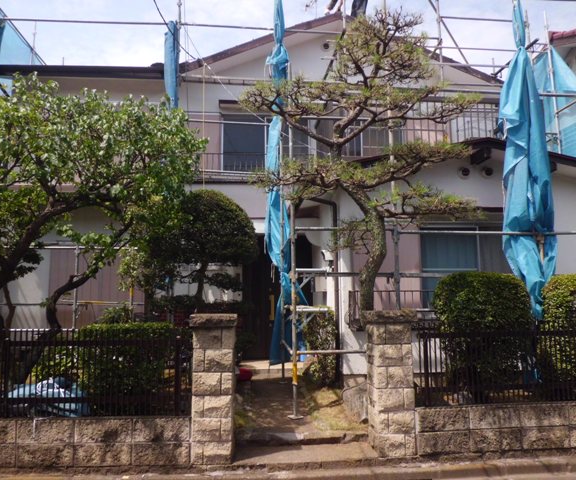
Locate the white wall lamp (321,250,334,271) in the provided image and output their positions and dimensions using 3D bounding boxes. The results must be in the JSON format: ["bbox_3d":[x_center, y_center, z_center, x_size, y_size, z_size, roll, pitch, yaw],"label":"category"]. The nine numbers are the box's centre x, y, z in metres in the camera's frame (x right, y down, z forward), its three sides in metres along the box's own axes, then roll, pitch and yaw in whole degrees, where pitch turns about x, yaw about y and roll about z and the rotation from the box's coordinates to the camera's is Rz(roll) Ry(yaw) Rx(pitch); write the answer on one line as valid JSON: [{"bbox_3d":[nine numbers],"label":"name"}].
[{"bbox_3d":[0.527,0.273,6.412,0.200,0.260,0.140,3,-8,-30],"label":"white wall lamp"}]

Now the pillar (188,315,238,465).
[{"bbox_3d":[-0.684,1.306,4.352,0.400,1.280,0.400,0,-7,-6],"label":"pillar"}]

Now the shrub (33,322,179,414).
[{"bbox_3d":[-1.815,1.310,4.832,1.280,0.940,0.750,0,-7,-6],"label":"shrub"}]

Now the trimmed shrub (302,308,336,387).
[{"bbox_3d":[0.402,1.378,6.129,0.440,1.000,0.450,0,-7,-6],"label":"trimmed shrub"}]

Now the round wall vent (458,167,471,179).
[{"bbox_3d":[2.627,-1.008,7.105,0.170,0.170,0.080,0,-7,-6],"label":"round wall vent"}]

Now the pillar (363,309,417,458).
[{"bbox_3d":[0.946,1.315,4.504,0.400,1.290,0.400,0,-7,-6],"label":"pillar"}]

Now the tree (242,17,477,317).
[{"bbox_3d":[0.774,-0.467,5.593,2.400,4.630,2.100,0,-7,-6],"label":"tree"}]

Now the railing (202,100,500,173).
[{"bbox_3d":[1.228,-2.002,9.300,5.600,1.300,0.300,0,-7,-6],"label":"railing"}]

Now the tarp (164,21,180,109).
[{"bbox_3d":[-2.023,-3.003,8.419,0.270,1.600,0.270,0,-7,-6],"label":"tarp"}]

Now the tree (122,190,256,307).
[{"bbox_3d":[-1.280,0.598,6.578,1.650,2.610,1.600,0,-7,-6],"label":"tree"}]

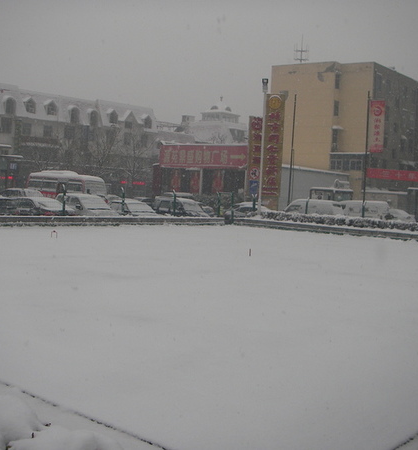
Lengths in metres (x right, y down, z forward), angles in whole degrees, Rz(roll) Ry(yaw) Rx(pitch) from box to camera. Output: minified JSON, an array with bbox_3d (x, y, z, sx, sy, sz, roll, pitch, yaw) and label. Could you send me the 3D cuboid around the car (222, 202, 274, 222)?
[{"bbox_3d":[2.621,-0.356,39.025,1.700,1.470,4.300,1,3,-38],"label":"car"}]

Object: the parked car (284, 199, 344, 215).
[{"bbox_3d":[6.537,-0.531,40.819,3.700,1.920,1.550,5,3,40],"label":"parked car"}]

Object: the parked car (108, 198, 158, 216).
[{"bbox_3d":[-3.802,-0.477,32.012,1.700,1.470,4.300,1,3,-38],"label":"parked car"}]

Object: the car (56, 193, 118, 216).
[{"bbox_3d":[-5.661,-0.571,29.906,1.680,1.520,4.150,1,3,-37],"label":"car"}]

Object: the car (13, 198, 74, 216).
[{"bbox_3d":[-7.958,-0.548,29.700,1.740,1.460,4.500,0,4,-44],"label":"car"}]

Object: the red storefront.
[{"bbox_3d":[0.340,-3.732,56.800,10.375,6.103,4.000,5,3,40],"label":"red storefront"}]

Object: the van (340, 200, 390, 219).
[{"bbox_3d":[12.748,-1.018,54.000,1.580,1.920,3.950,0,4,-44],"label":"van"}]

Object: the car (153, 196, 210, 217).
[{"bbox_3d":[-1.571,-0.697,36.300,1.720,1.630,4.200,0,4,-44],"label":"car"}]

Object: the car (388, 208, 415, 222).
[{"bbox_3d":[15.208,-0.636,55.500,1.700,1.450,4.400,0,4,-44],"label":"car"}]

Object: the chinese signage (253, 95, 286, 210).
[{"bbox_3d":[5.495,-5.976,57.000,1.650,10.600,0.550,4,3,28],"label":"chinese signage"}]

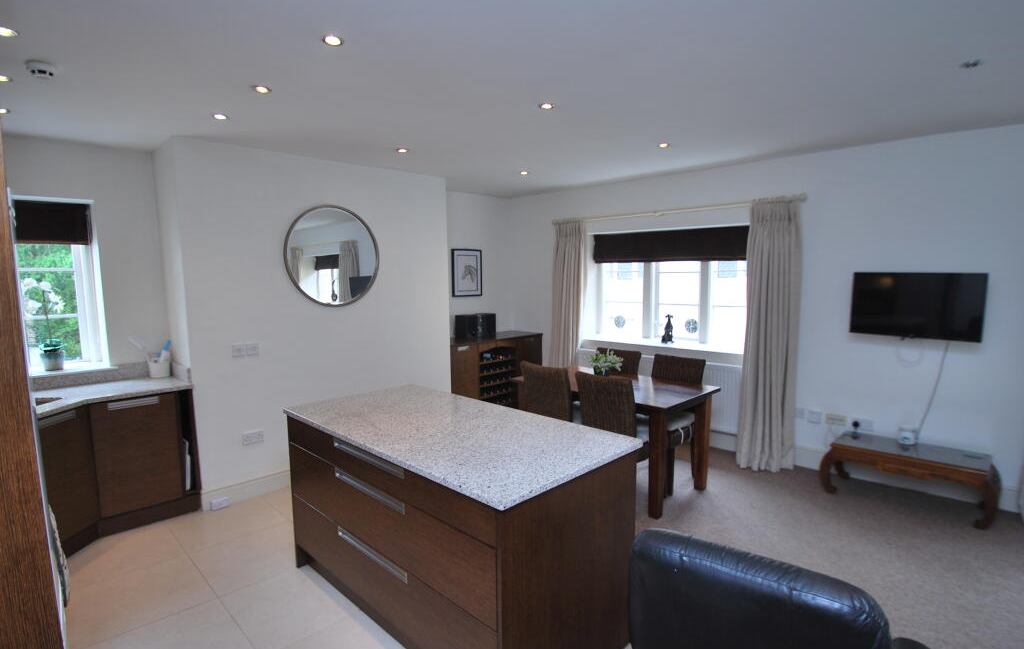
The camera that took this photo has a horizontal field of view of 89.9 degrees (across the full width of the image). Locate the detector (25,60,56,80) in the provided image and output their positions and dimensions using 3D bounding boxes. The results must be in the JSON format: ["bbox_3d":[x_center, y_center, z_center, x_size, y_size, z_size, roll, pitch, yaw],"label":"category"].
[{"bbox_3d":[-2.020,-1.084,2.202,0.108,0.042,0.108,5,8,43],"label":"detector"}]

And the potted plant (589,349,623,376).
[{"bbox_3d":[0.768,0.333,4.191,0.245,0.250,0.245,0,6,0],"label":"potted plant"}]

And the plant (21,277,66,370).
[{"bbox_3d":[-3.024,0.000,3.321,0.180,0.600,0.205,5,8,43],"label":"plant"}]

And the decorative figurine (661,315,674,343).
[{"bbox_3d":[1.611,0.041,5.312,0.115,0.300,0.140,-2,6,-14],"label":"decorative figurine"}]

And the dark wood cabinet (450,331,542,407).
[{"bbox_3d":[-0.315,0.577,5.733,0.500,0.863,1.440,5,8,43],"label":"dark wood cabinet"}]

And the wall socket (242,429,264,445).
[{"bbox_3d":[-1.899,0.832,3.768,0.012,0.088,0.147,5,8,43],"label":"wall socket"}]

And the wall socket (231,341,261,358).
[{"bbox_3d":[-1.863,0.181,3.604,0.012,0.090,0.182,5,8,43],"label":"wall socket"}]

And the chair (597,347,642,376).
[{"bbox_3d":[0.765,0.718,4.401,0.440,0.940,0.570,5,8,43],"label":"chair"}]

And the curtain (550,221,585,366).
[{"bbox_3d":[0.608,-0.054,5.614,0.310,2.120,0.180,5,8,43],"label":"curtain"}]

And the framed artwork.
[{"bbox_3d":[-0.483,-0.574,5.786,0.025,0.520,0.425,5,8,43],"label":"framed artwork"}]

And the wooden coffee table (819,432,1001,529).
[{"bbox_3d":[2.765,1.069,3.606,0.960,0.360,0.420,5,8,43],"label":"wooden coffee table"}]

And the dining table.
[{"bbox_3d":[0.761,0.815,3.930,1.310,0.754,0.790,5,8,43],"label":"dining table"}]

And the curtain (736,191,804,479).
[{"bbox_3d":[2.112,0.093,4.194,0.410,2.180,0.190,5,8,43],"label":"curtain"}]

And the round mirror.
[{"bbox_3d":[-1.384,-0.530,4.020,0.035,0.782,0.782,5,8,43],"label":"round mirror"}]

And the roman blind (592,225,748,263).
[{"bbox_3d":[1.550,-0.790,5.180,1.724,0.320,0.080,5,8,43],"label":"roman blind"}]

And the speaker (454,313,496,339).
[{"bbox_3d":[-0.410,0.016,5.675,0.390,0.266,0.210,-3,7,-26],"label":"speaker"}]

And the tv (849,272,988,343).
[{"bbox_3d":[2.830,-0.136,3.604,0.735,0.450,0.060,5,8,43],"label":"tv"}]

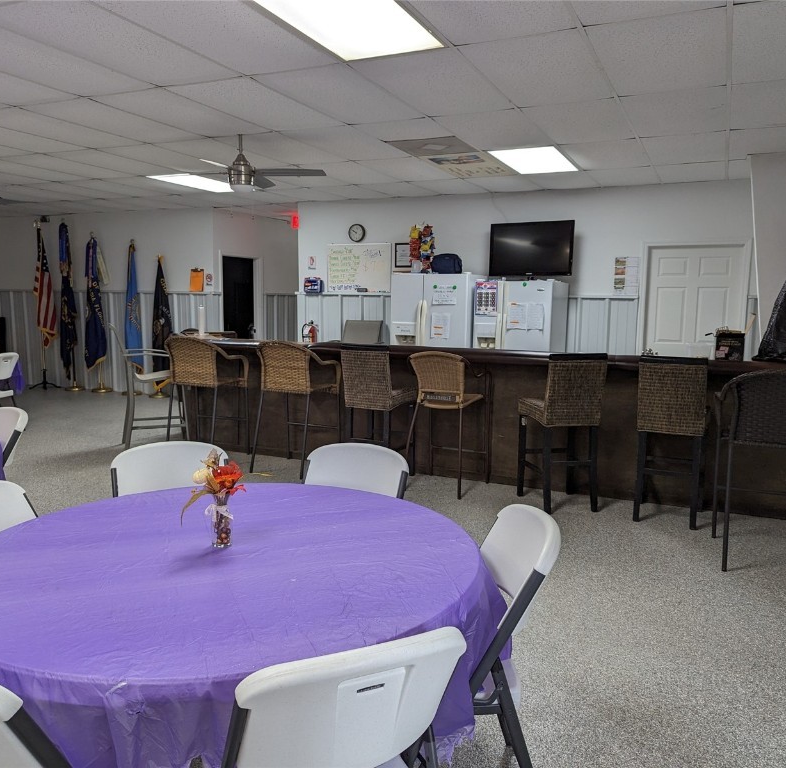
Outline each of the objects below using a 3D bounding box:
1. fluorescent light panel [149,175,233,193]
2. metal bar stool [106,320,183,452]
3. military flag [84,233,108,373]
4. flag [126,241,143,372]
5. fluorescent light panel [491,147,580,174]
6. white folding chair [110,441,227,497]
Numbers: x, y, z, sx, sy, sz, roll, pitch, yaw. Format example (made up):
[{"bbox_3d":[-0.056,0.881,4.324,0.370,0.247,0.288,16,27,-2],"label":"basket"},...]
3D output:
[{"bbox_3d":[-2.053,-2.212,7.795,0.580,0.070,1.200,4,8,24],"label":"fluorescent light panel"},{"bbox_3d":[-2.326,0.016,6.765,0.680,1.180,0.570,-3,8,-26],"label":"metal bar stool"},{"bbox_3d":[-4.403,-1.178,10.509,0.300,2.002,0.210,4,8,24],"label":"military flag"},{"bbox_3d":[-3.723,-1.097,10.227,0.220,1.906,0.170,4,8,24],"label":"flag"},{"bbox_3d":[1.264,-1.985,6.290,0.580,0.070,1.200,4,8,24],"label":"fluorescent light panel"},{"bbox_3d":[-0.850,0.680,2.816,0.470,0.850,0.530,-2,7,-23],"label":"white folding chair"}]

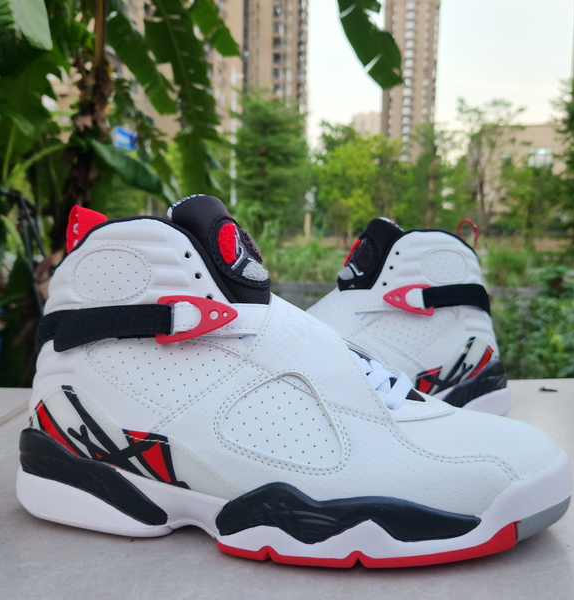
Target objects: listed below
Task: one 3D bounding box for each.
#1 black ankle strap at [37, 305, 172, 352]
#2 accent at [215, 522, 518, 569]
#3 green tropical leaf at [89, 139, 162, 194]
[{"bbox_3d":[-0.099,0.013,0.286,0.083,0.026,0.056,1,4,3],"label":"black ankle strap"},{"bbox_3d":[0.037,0.112,0.251,0.144,0.017,0.025,1,4,2],"label":"accent"},{"bbox_3d":[-0.547,-0.452,1.800,0.240,0.190,0.120,0,4,-11],"label":"green tropical leaf"}]

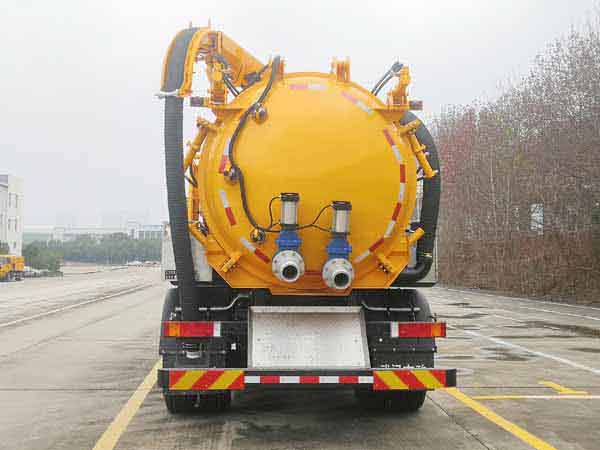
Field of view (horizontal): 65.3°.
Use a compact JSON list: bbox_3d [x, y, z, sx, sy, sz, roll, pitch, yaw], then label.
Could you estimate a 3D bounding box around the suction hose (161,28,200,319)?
[{"bbox_3d":[-1.000,-0.450,3.970,0.340,2.500,0.380,0,-4,-2],"label":"suction hose"}]

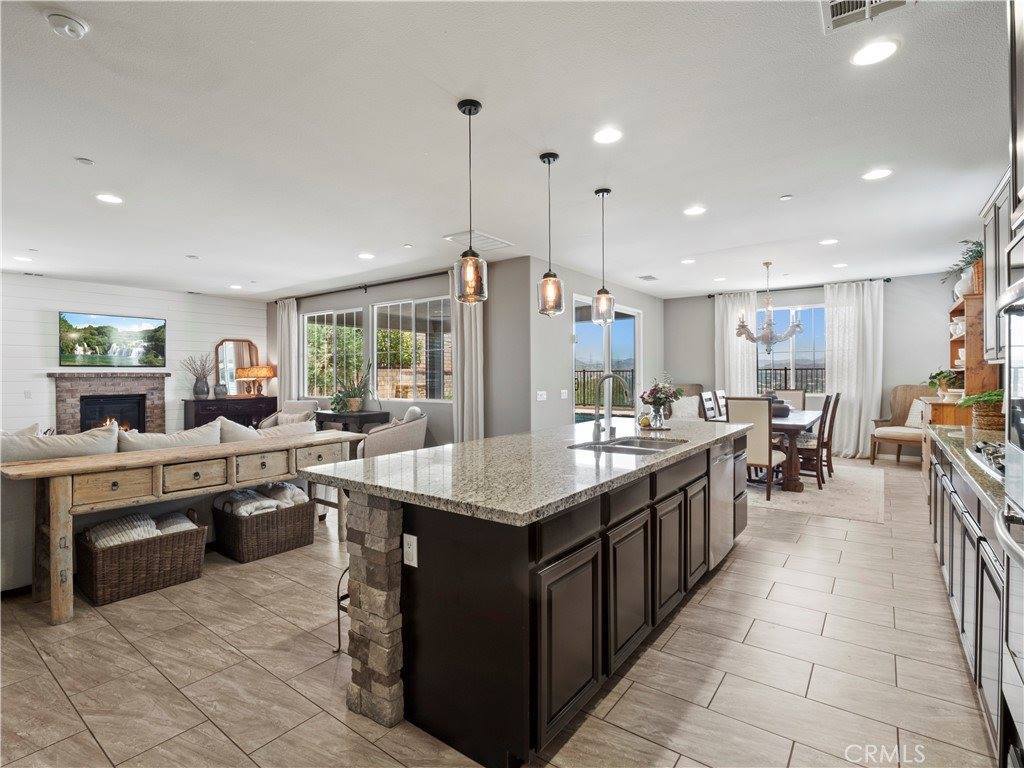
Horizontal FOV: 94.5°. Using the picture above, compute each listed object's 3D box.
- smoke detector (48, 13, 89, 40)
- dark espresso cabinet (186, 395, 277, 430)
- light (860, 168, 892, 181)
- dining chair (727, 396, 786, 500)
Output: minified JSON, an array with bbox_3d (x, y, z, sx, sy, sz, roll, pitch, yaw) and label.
[{"bbox_3d":[-1.859,-1.503,1.982,0.135,0.045,0.135,0,1,36],"label":"smoke detector"},{"bbox_3d":[-5.980,0.780,10.161,0.500,0.920,1.642,0,0,38],"label":"dark espresso cabinet"},{"bbox_3d":[2.748,-1.572,3.568,0.190,0.025,0.190,0,1,36],"label":"light"},{"bbox_3d":[2.723,0.694,5.363,0.530,1.080,0.630,1,1,37],"label":"dining chair"}]

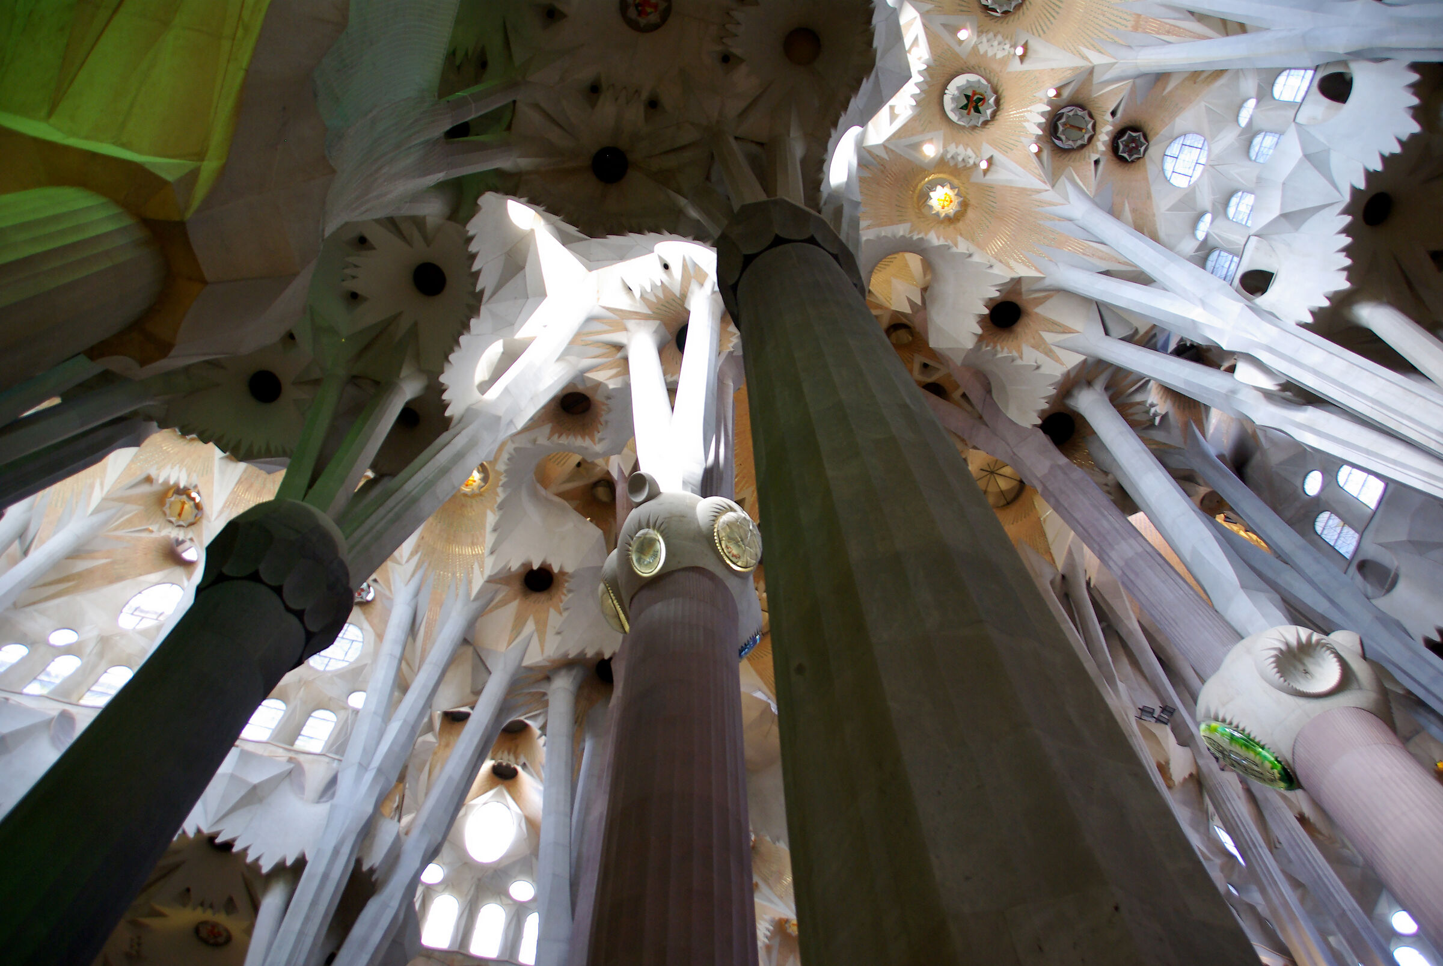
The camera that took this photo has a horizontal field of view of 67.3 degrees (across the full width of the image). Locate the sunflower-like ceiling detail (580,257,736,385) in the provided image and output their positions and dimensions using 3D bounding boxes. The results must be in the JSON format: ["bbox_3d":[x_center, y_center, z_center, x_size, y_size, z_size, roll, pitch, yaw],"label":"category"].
[{"bbox_3d":[-2.012,-6.203,41.407,5.600,1.900,5.000,13,-69,-6],"label":"sunflower-like ceiling detail"}]

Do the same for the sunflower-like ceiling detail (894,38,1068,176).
[{"bbox_3d":[9.442,-13.674,39.321,5.500,1.500,4.300,13,-69,-6],"label":"sunflower-like ceiling detail"}]

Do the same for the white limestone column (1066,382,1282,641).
[{"bbox_3d":[14.159,0.252,34.885,1.270,14.880,1.270,13,-63,-6],"label":"white limestone column"}]

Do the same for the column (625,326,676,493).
[{"bbox_3d":[-2.231,-2.633,34.167,1.150,13.980,1.150,11,-68,-11],"label":"column"}]

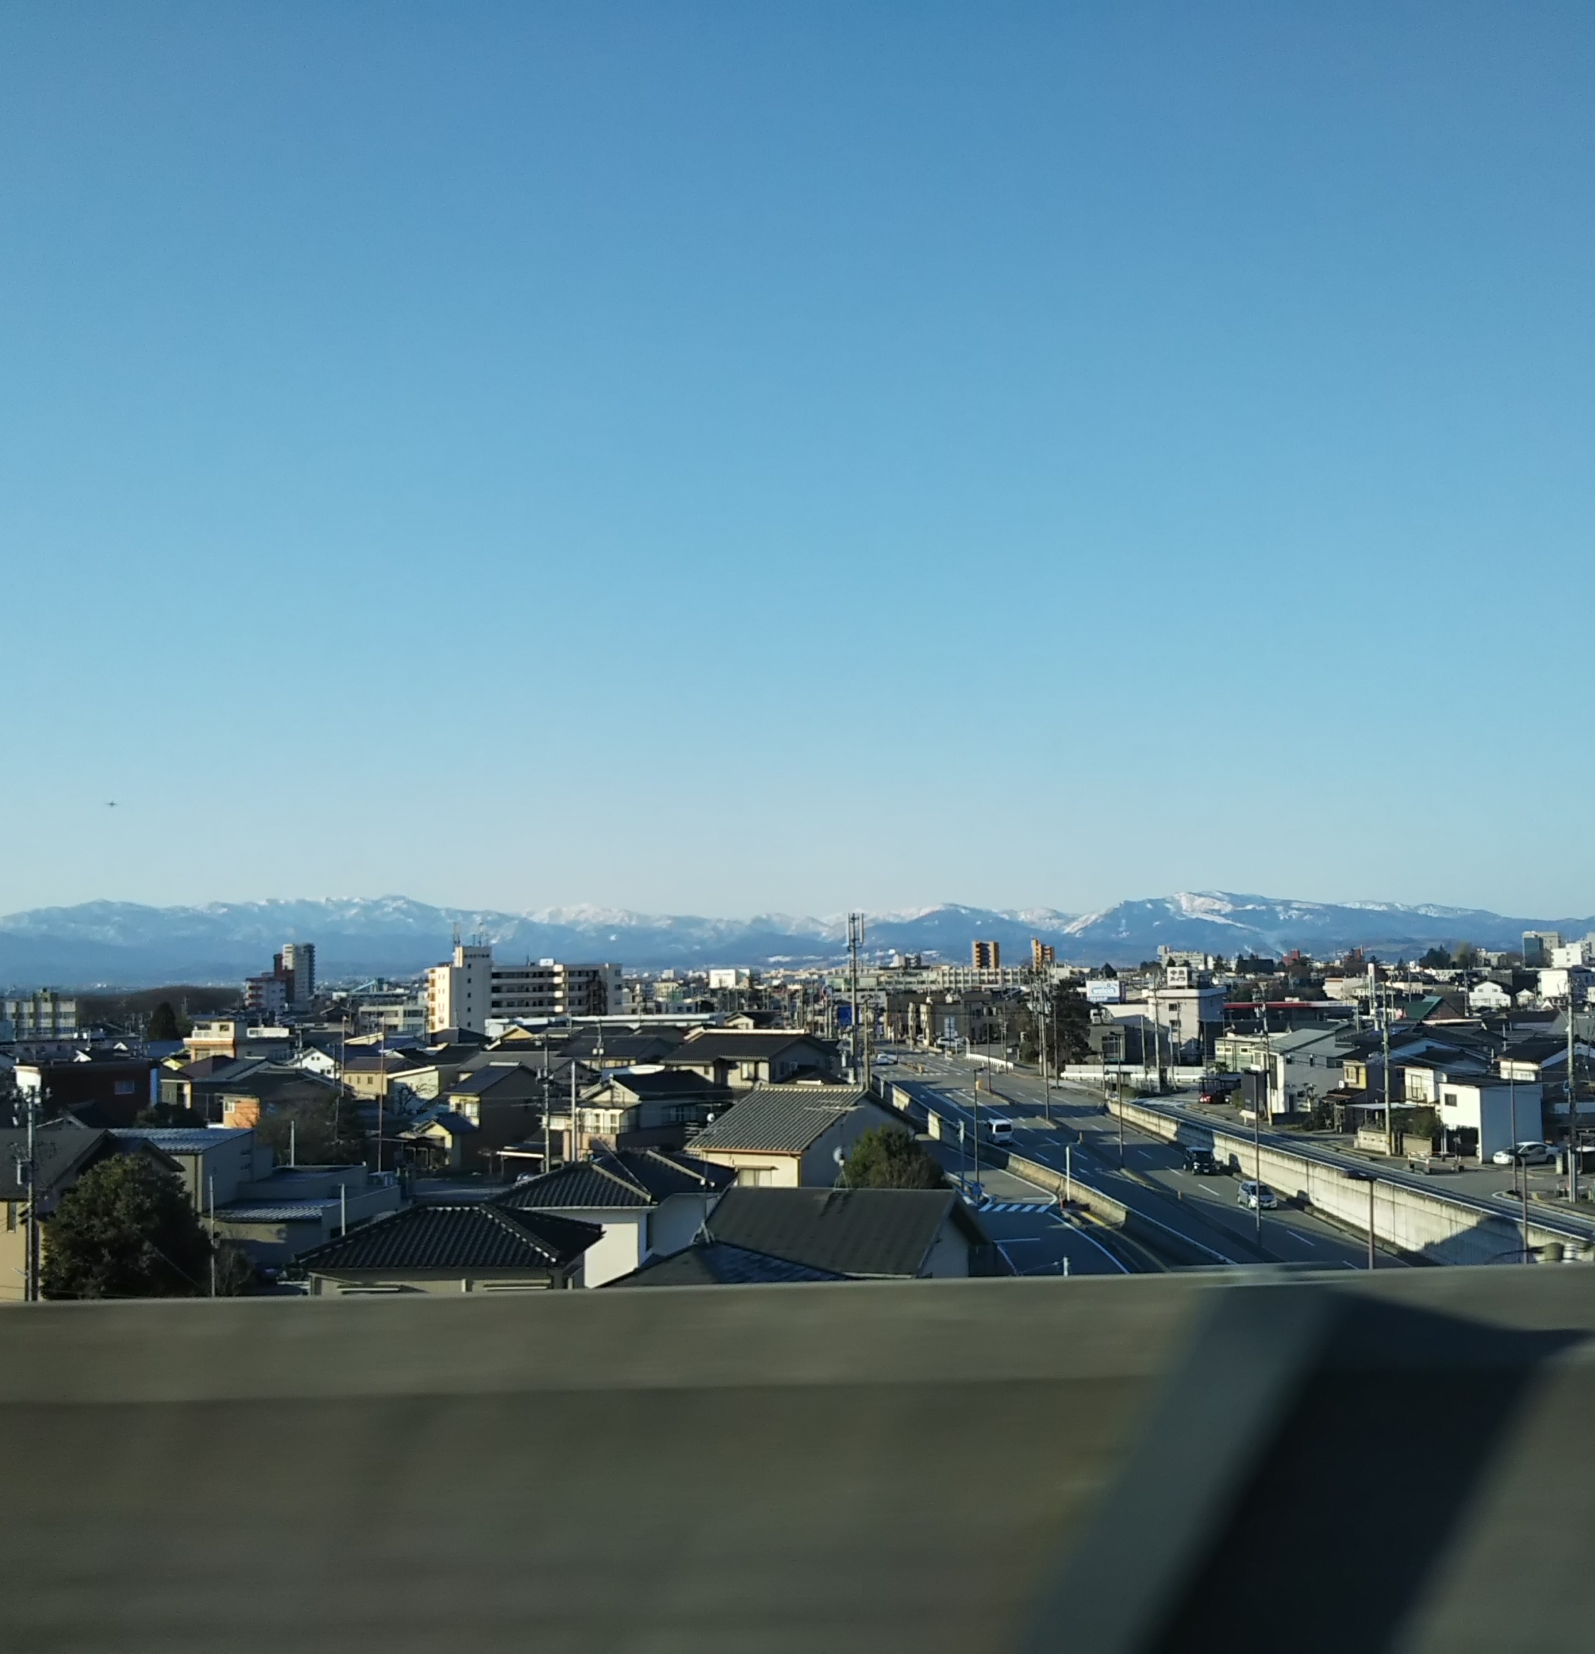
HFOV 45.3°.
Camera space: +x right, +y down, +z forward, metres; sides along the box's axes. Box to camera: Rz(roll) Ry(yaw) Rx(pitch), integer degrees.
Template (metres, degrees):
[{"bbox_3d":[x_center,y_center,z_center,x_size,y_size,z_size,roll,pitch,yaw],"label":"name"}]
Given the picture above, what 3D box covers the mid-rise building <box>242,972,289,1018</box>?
[{"bbox_3d":[-181.060,57.540,650.000,13.500,15.700,12.500,2,-5,-28],"label":"mid-rise building"}]

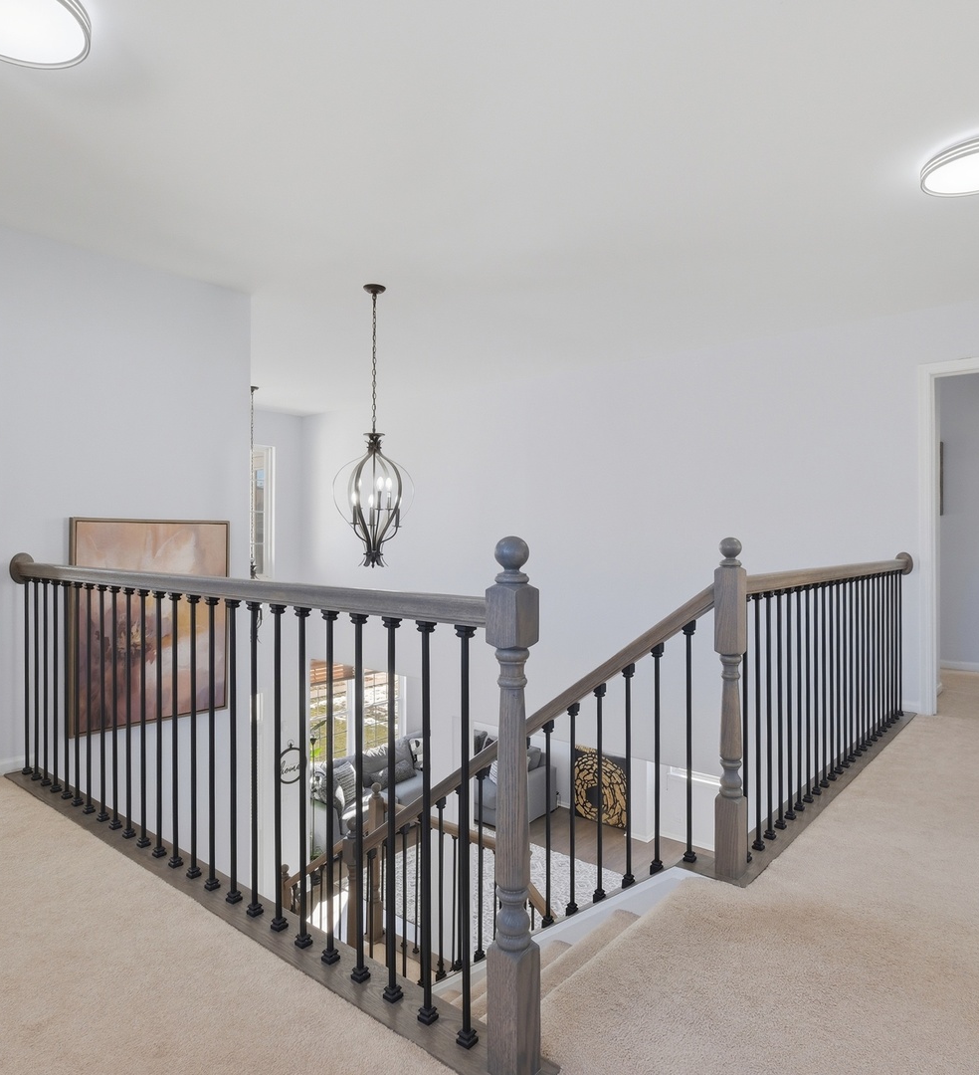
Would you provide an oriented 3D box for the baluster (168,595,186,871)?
[{"bbox_3d":[-1.010,0.620,2.172,0.033,0.870,0.033,0,0,39],"label":"baluster"}]

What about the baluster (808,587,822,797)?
[{"bbox_3d":[1.334,0.618,2.734,0.031,0.861,0.031,0,0,42],"label":"baluster"}]

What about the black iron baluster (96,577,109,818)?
[{"bbox_3d":[-1.443,0.616,2.506,0.032,0.869,0.032,0,0,38],"label":"black iron baluster"}]

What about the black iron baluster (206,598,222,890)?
[{"bbox_3d":[-0.834,0.620,2.031,0.033,0.870,0.033,0,0,39],"label":"black iron baluster"}]

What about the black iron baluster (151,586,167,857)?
[{"bbox_3d":[-1.075,0.606,2.193,0.031,0.861,0.031,0,0,38],"label":"black iron baluster"}]

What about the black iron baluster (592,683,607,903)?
[{"bbox_3d":[0.389,0.905,2.387,0.031,0.775,0.031,0,0,38],"label":"black iron baluster"}]

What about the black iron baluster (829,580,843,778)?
[{"bbox_3d":[1.540,0.620,2.985,0.033,0.870,0.033,0,0,42],"label":"black iron baluster"}]

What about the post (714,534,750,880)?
[{"bbox_3d":[0.757,0.522,2.098,0.072,1.046,0.072,0,0,42],"label":"post"}]

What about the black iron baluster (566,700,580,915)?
[{"bbox_3d":[0.308,0.993,2.471,0.032,0.771,0.032,0,0,38],"label":"black iron baluster"}]

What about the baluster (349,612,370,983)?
[{"bbox_3d":[-0.312,0.620,1.615,0.033,0.870,0.033,0,0,39],"label":"baluster"}]

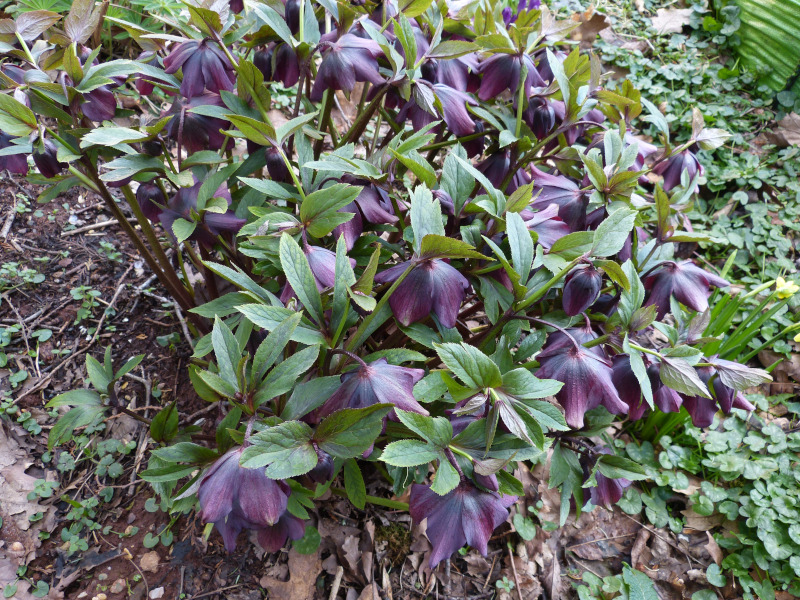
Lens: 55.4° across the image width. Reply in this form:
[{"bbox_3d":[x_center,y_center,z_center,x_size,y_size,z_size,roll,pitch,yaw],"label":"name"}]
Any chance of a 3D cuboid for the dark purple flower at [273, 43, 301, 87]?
[{"bbox_3d":[-0.122,-0.254,0.820,0.033,0.046,0.034,0,37,0],"label":"dark purple flower"}]

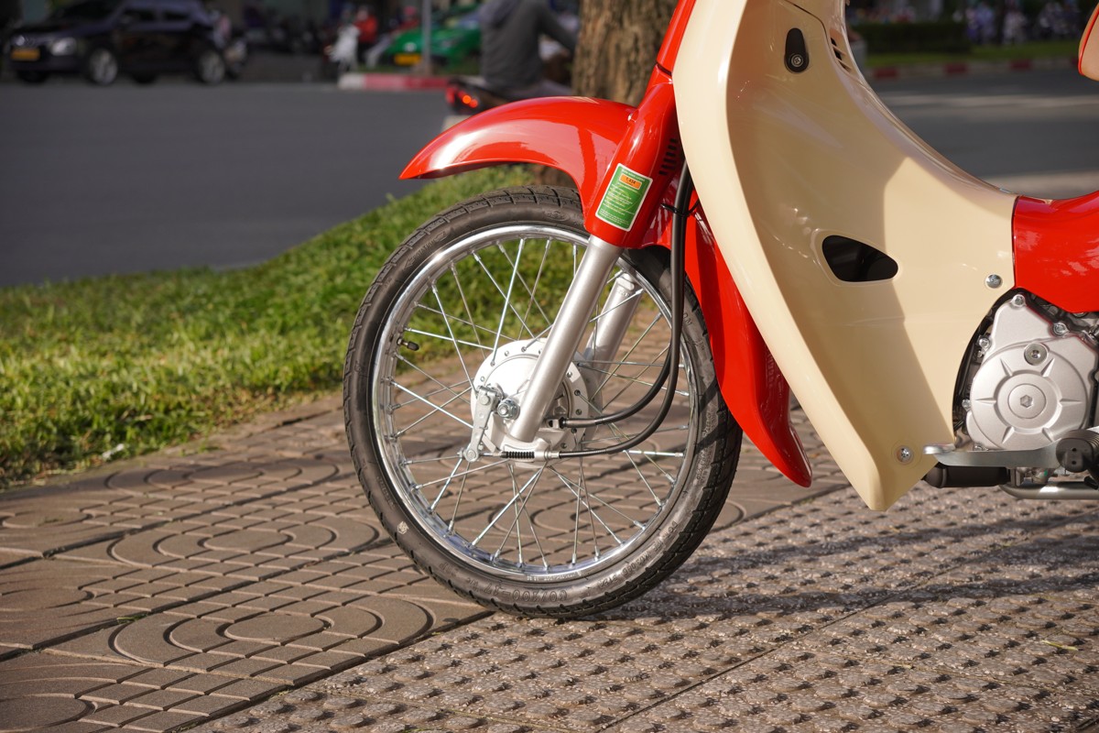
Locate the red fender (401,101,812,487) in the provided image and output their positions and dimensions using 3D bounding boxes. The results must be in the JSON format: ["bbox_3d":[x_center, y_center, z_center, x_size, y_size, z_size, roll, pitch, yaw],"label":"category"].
[{"bbox_3d":[0.064,-0.102,2.887,0.570,0.467,0.170,4,7,24],"label":"red fender"}]

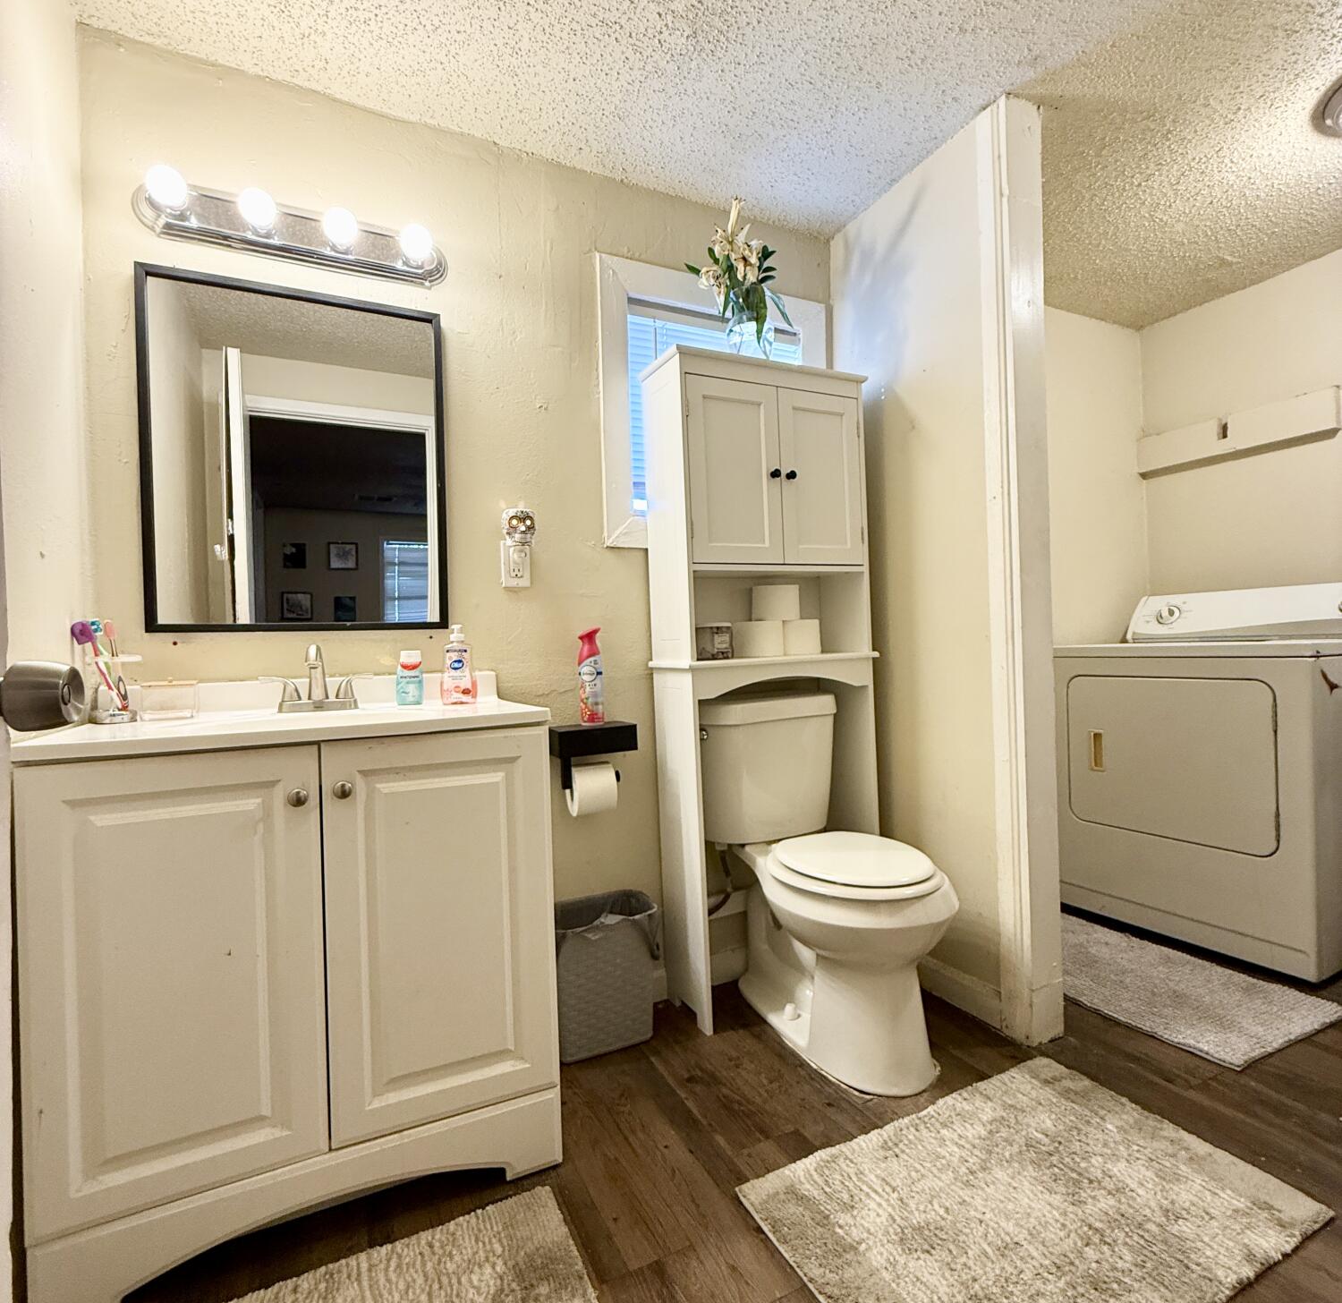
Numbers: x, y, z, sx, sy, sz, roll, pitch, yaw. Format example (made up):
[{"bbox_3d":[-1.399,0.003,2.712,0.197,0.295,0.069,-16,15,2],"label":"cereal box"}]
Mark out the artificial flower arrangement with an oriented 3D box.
[{"bbox_3d":[0.201,-1.011,2.003,0.310,0.480,0.240,-2,0,-26],"label":"artificial flower arrangement"}]

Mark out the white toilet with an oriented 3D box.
[{"bbox_3d":[0.380,0.532,1.786,0.442,0.807,0.674,-2,0,-26],"label":"white toilet"}]

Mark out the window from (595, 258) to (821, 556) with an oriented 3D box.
[{"bbox_3d":[0.148,-0.676,2.108,0.755,0.785,0.080,-2,0,-26],"label":"window"}]

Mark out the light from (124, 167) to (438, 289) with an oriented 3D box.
[{"bbox_3d":[-0.798,-0.931,1.571,0.620,0.125,0.138,-2,0,-26],"label":"light"}]

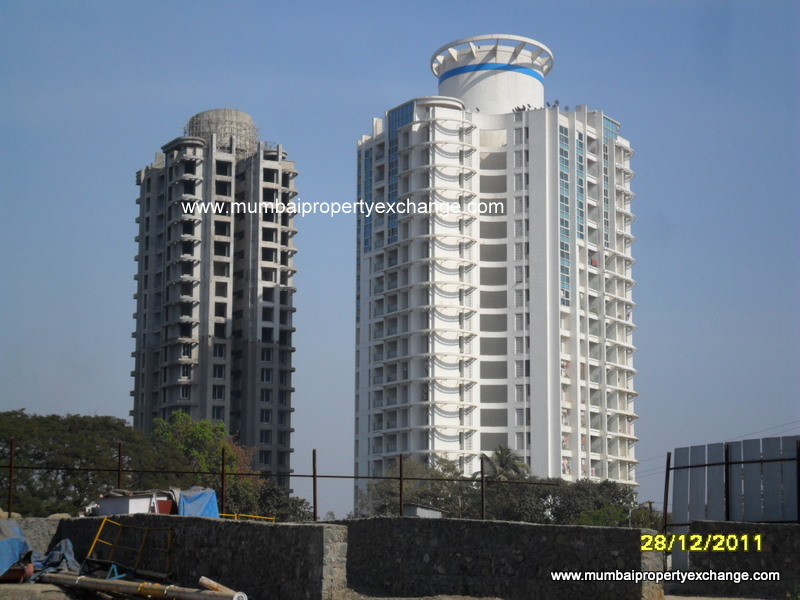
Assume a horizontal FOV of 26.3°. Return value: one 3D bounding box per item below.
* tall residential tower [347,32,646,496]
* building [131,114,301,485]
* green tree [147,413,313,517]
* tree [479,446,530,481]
[{"bbox_3d":[12.435,1.499,226.684,37.200,70.000,32.600,0,-9,1],"label":"tall residential tower"},{"bbox_3d":[-27.617,6.064,251.912,18.290,68.300,19.470,5,-10,-29],"label":"building"},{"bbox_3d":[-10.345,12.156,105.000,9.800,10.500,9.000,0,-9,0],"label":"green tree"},{"bbox_3d":[8.775,18.229,145.000,4.800,11.620,4.800,0,-9,0],"label":"tree"}]

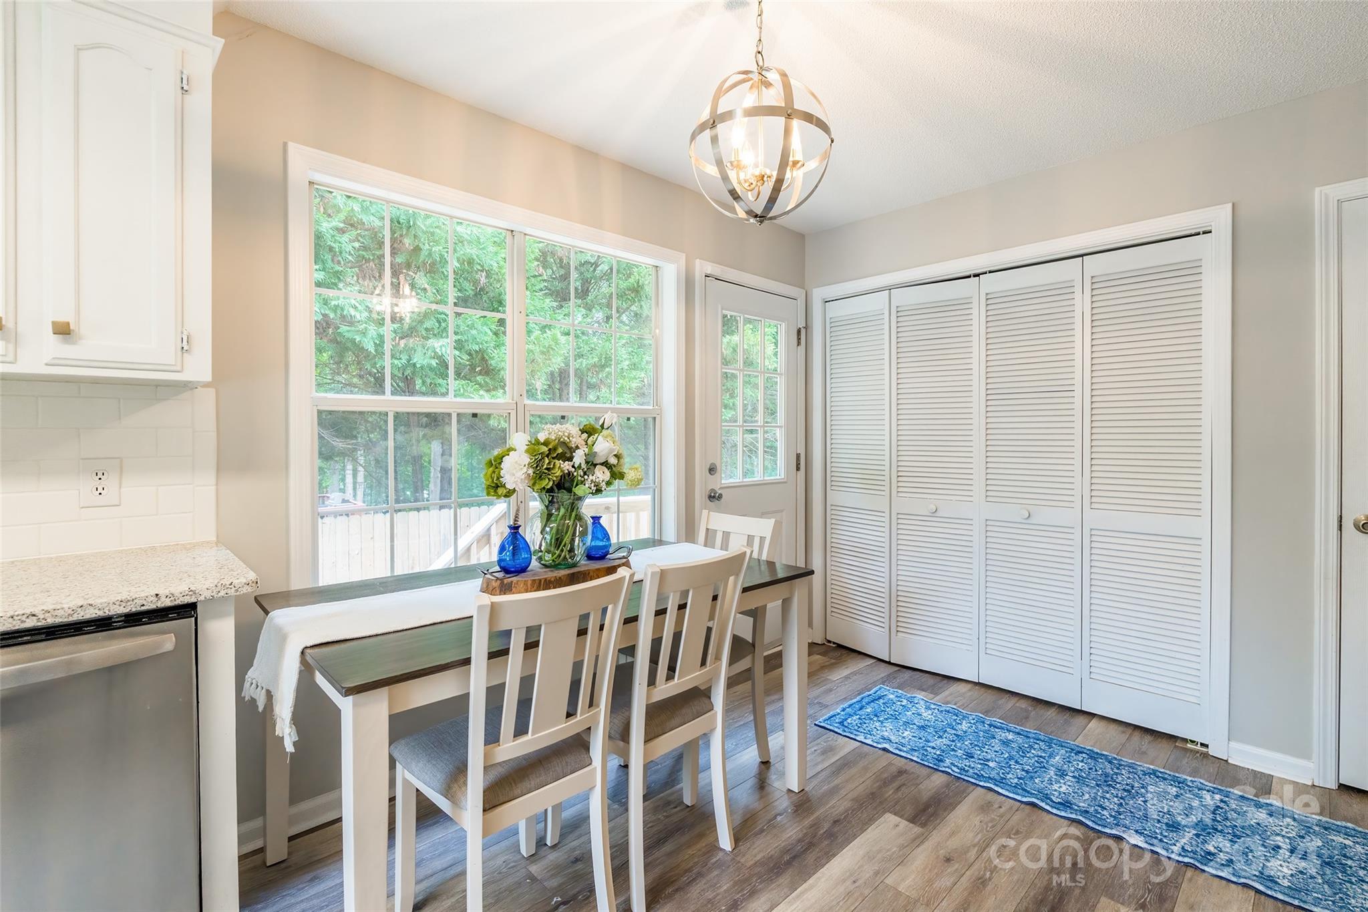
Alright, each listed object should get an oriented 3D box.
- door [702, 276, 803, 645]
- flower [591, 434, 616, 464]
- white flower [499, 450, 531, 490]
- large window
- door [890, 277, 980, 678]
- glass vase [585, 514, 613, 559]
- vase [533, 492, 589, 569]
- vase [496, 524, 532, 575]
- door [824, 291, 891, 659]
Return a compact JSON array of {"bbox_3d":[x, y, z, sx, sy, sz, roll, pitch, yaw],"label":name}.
[{"bbox_3d":[0.387,0.117,3.403,0.785,2.050,0.045,-1,2,-43],"label":"door"},{"bbox_3d":[-0.268,-0.021,2.030,0.082,0.100,0.080,-1,1,-20],"label":"flower"},{"bbox_3d":[-0.547,0.047,1.970,0.104,0.125,0.095,0,1,3],"label":"white flower"},{"bbox_3d":[-0.671,-0.192,2.531,1.520,1.450,0.090,-1,2,-43],"label":"large window"},{"bbox_3d":[1.321,0.118,3.202,0.450,2.040,0.035,1,1,40],"label":"door"},{"bbox_3d":[-0.306,0.287,2.160,0.108,0.156,0.108,0,1,0],"label":"glass vase"},{"bbox_3d":[-0.415,0.241,2.031,0.190,0.250,0.190,0,1,0],"label":"vase"},{"bbox_3d":[-0.538,0.293,1.928,0.112,0.155,0.112,-1,2,-43],"label":"vase"},{"bbox_3d":[1.011,0.107,3.526,0.035,2.040,0.440,-1,1,-37],"label":"door"}]

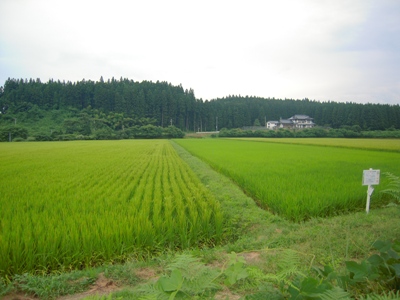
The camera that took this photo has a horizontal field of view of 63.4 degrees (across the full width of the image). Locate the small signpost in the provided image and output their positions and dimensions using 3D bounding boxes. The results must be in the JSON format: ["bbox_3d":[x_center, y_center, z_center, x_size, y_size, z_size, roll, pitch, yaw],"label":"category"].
[{"bbox_3d":[4.427,1.062,8.400,0.550,1.170,0.090,2,2,-20],"label":"small signpost"}]

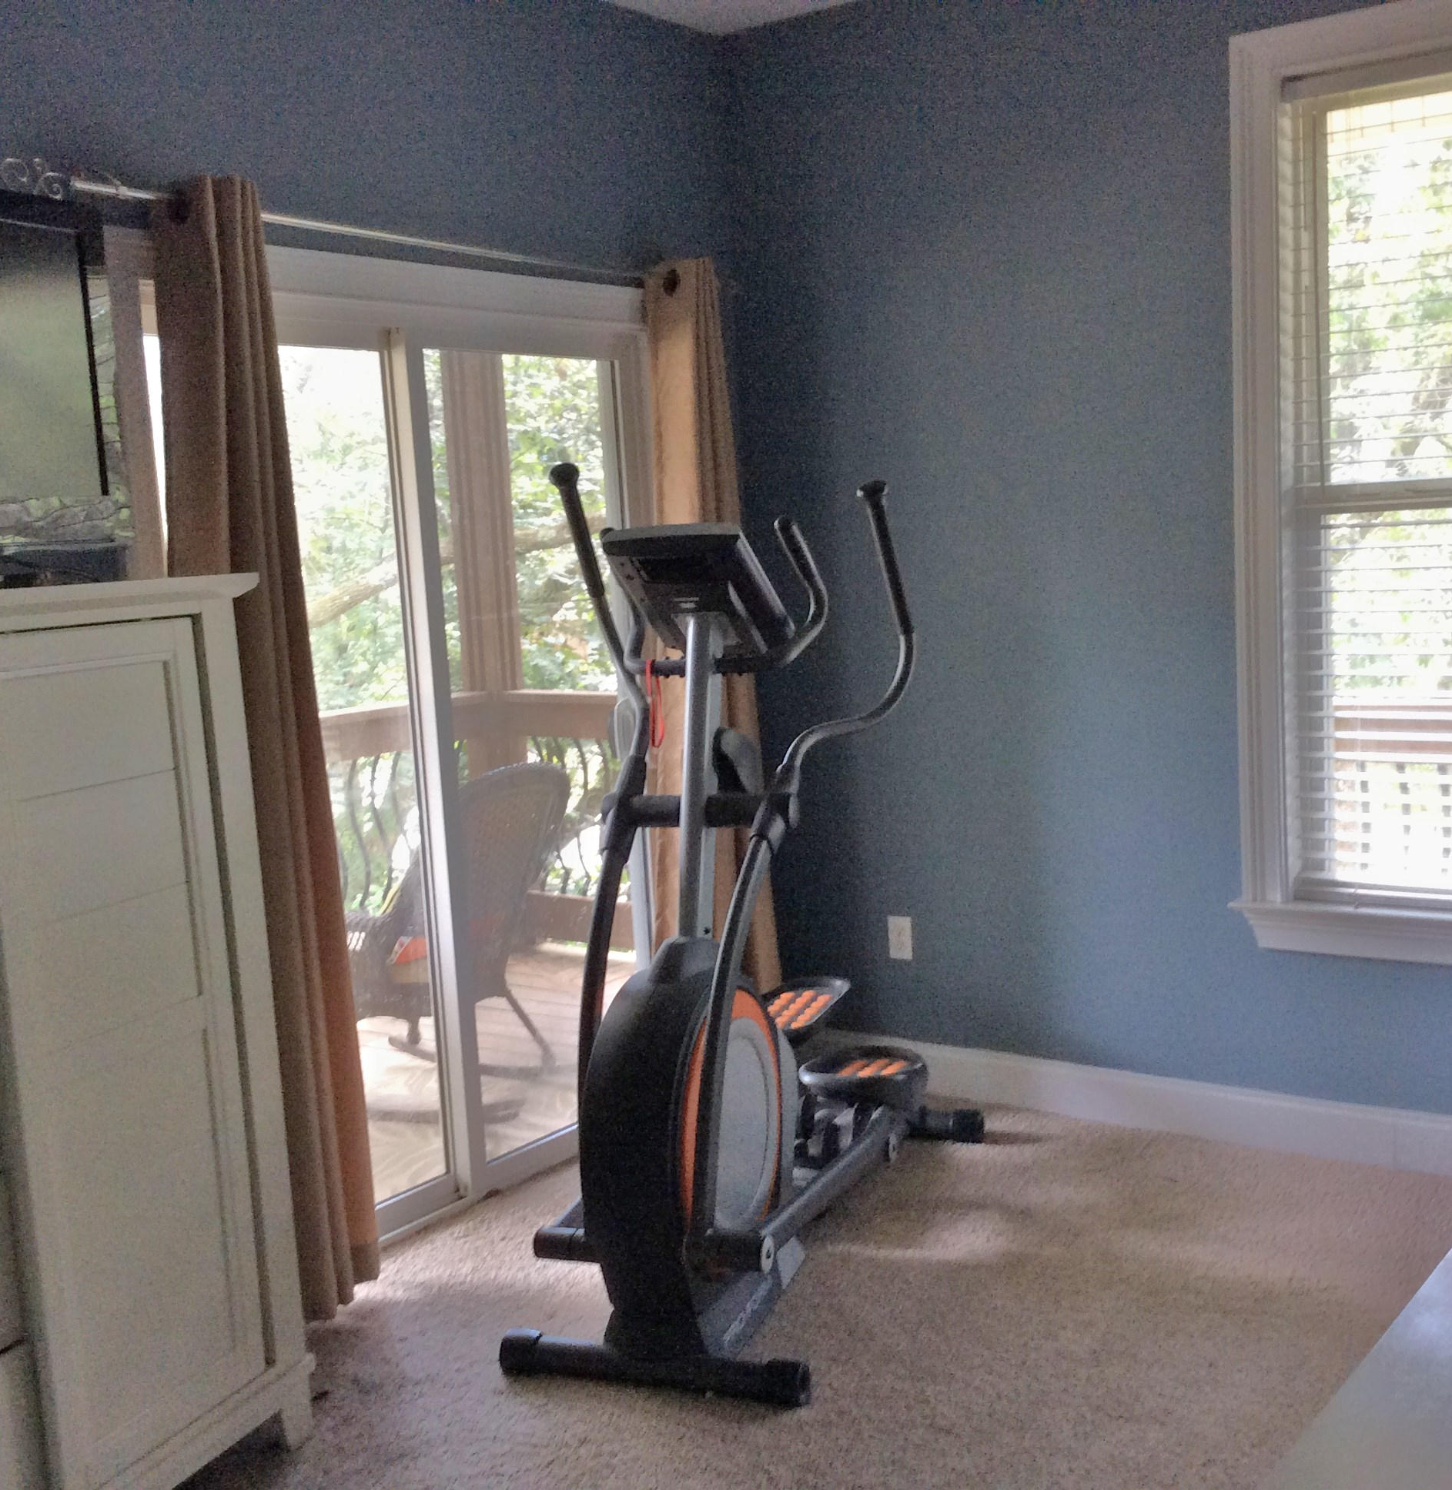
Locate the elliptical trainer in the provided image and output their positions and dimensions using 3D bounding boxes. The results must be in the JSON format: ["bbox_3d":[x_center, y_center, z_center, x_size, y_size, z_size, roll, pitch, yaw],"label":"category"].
[{"bbox_3d":[0.063,0.229,3.896,0.630,1.640,1.510,-1,7,18],"label":"elliptical trainer"}]

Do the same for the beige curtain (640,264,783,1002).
[{"bbox_3d":[-0.018,-0.143,4.853,0.140,2.170,0.370,1,8,37],"label":"beige curtain"}]

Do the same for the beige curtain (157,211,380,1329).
[{"bbox_3d":[-0.882,0.024,3.675,0.150,2.190,0.340,1,8,37],"label":"beige curtain"}]

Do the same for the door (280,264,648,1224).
[{"bbox_3d":[-0.657,0.012,4.222,0.120,2.080,1.680,1,8,37],"label":"door"}]

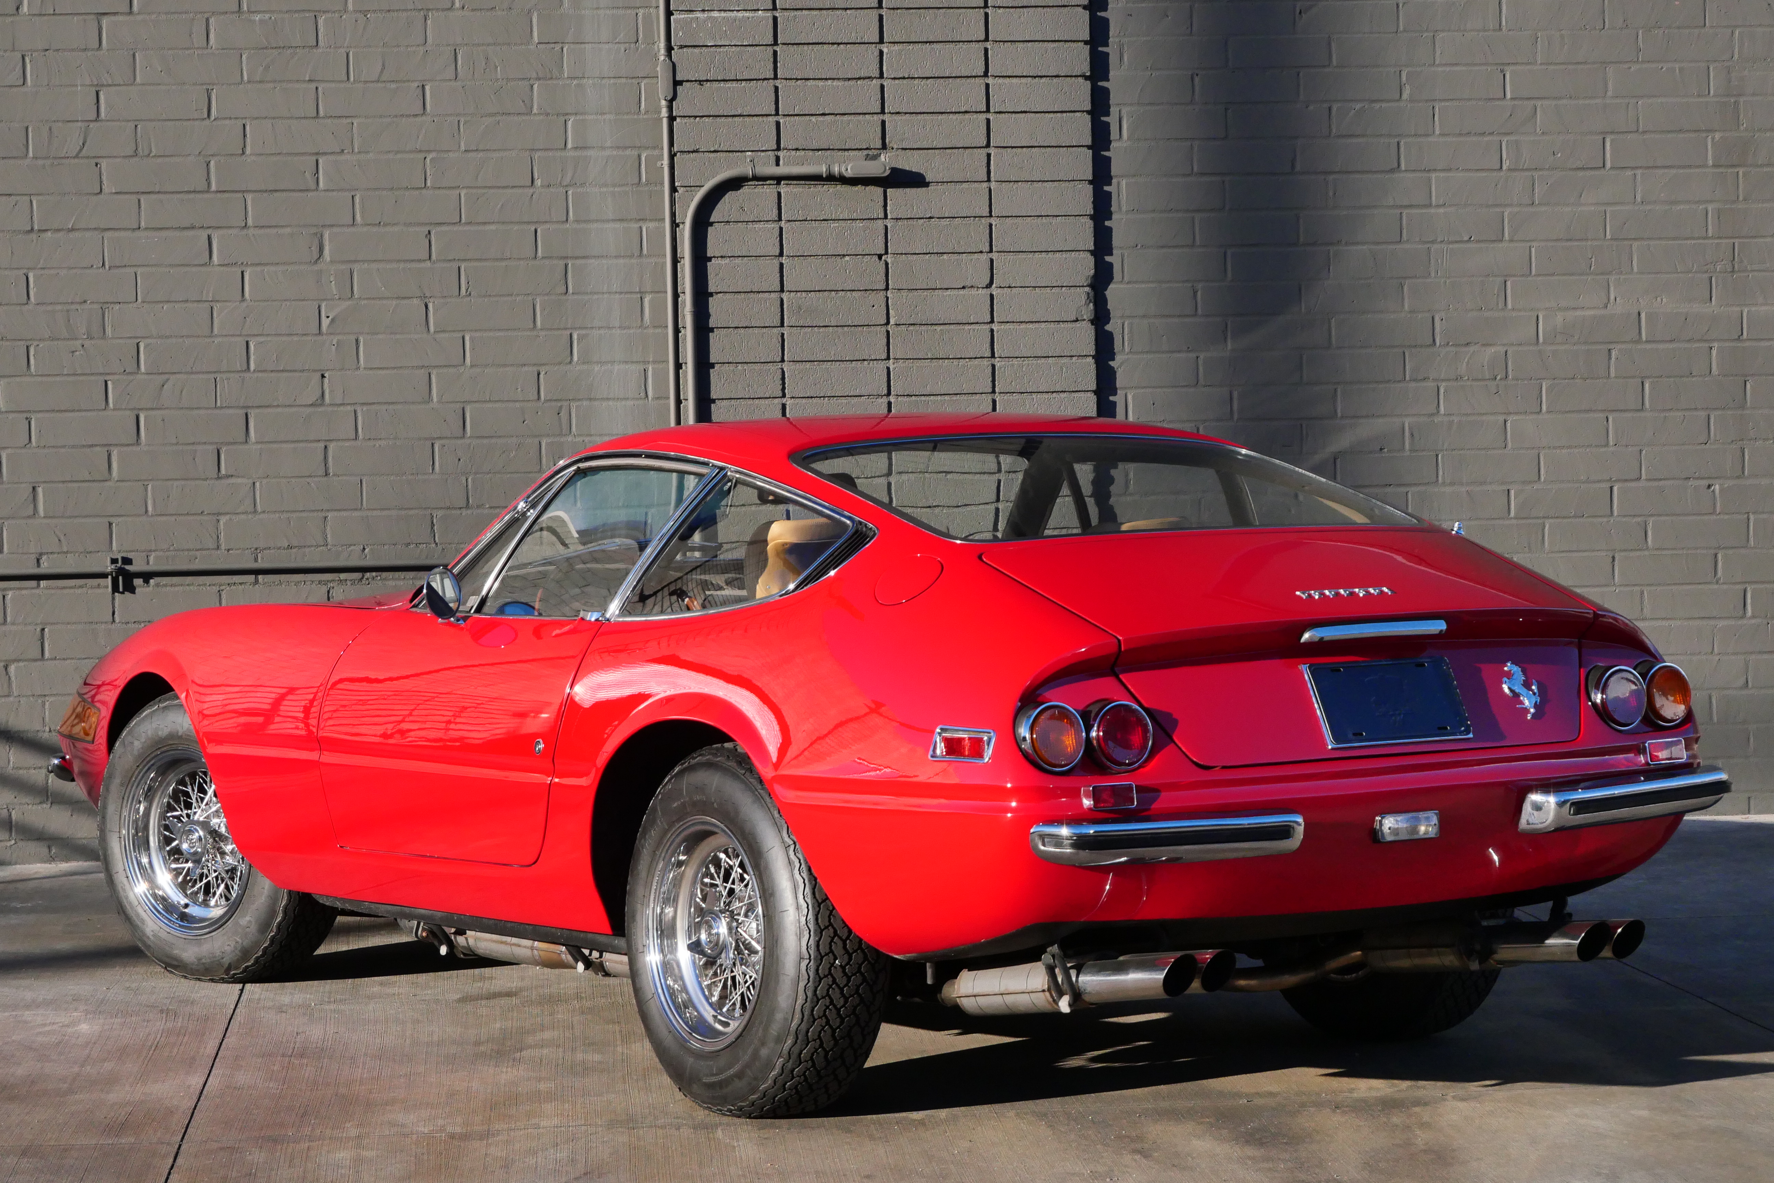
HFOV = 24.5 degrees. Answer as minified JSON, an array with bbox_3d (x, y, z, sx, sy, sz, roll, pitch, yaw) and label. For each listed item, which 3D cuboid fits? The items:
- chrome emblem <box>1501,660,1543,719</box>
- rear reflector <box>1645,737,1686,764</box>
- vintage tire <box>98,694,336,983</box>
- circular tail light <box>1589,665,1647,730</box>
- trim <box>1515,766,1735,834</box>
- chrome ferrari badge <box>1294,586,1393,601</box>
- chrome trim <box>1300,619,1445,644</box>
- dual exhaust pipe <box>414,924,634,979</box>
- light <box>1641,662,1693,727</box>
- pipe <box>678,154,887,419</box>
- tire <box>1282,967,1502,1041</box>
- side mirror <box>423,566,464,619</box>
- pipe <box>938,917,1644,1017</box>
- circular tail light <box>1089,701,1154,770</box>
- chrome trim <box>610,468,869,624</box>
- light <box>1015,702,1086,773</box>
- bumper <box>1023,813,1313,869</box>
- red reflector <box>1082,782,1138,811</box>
[{"bbox_3d":[1.103,0.170,7.107,0.082,0.112,0.012,-2,-24,-32],"label":"chrome emblem"},{"bbox_3d":[1.371,0.286,7.242,0.087,0.042,0.032,-2,2,-32],"label":"rear reflector"},{"bbox_3d":[-1.538,0.562,9.457,0.672,0.662,0.209,0,3,38],"label":"vintage tire"},{"bbox_3d":[1.291,0.193,7.260,0.113,0.113,0.055,-2,2,-32],"label":"circular tail light"},{"bbox_3d":[1.325,0.373,7.242,0.492,0.073,0.124,-3,3,-38],"label":"trim"},{"bbox_3d":[0.777,0.003,6.917,0.194,0.010,0.027,-3,25,-31],"label":"chrome ferrari badge"},{"bbox_3d":[0.828,0.067,6.969,0.285,0.030,0.040,-2,2,-32],"label":"chrome trim"},{"bbox_3d":[-0.734,0.738,8.707,0.199,0.119,1.095,-3,3,-32],"label":"dual exhaust pipe"},{"bbox_3d":[1.400,0.186,7.401,0.114,0.114,0.055,-3,3,-32],"label":"light"},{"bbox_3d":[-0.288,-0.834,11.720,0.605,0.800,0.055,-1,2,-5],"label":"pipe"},{"bbox_3d":[0.938,0.554,8.135,0.215,0.665,0.665,-2,2,-32],"label":"tire"},{"bbox_3d":[-0.918,0.002,8.402,0.104,0.117,0.055,-3,3,-42],"label":"side mirror"},{"bbox_3d":[0.709,0.652,7.282,1.065,0.169,0.796,-3,3,-32],"label":"pipe"},{"bbox_3d":[0.377,0.235,6.751,0.114,0.114,0.055,-3,3,-32],"label":"circular tail light"},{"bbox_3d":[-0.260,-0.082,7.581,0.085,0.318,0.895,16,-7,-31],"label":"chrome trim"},{"bbox_3d":[0.261,0.234,6.635,0.113,0.113,0.060,-2,2,-32],"label":"light"},{"bbox_3d":[0.455,0.409,6.702,0.492,0.073,0.124,-2,2,-26],"label":"bumper"},{"bbox_3d":[0.362,0.334,6.677,0.091,0.046,0.040,-3,3,-32],"label":"red reflector"}]

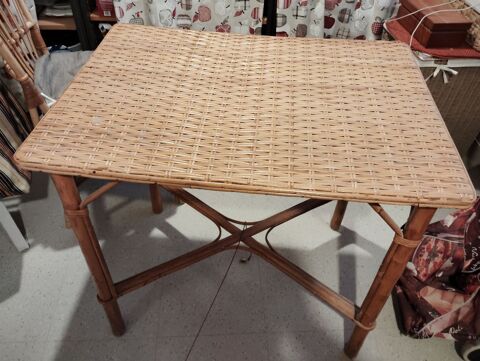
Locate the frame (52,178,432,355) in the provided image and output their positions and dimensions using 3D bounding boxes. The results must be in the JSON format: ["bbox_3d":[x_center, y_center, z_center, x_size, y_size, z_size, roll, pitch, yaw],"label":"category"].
[{"bbox_3d":[0.014,0.076,1.070,0.728,0.713,0.514,5,46,2],"label":"frame"}]

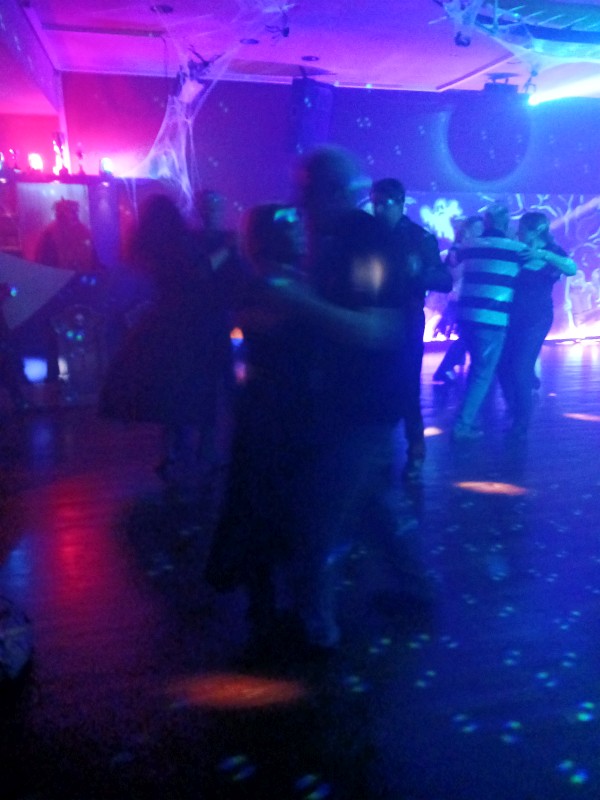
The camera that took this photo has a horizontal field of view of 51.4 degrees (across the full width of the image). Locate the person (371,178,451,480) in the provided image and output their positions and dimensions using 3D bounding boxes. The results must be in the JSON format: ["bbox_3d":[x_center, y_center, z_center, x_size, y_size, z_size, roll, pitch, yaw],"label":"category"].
[{"bbox_3d":[0.635,-0.392,3.802,0.600,1.800,0.450,3,16,10],"label":"person"}]

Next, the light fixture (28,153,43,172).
[{"bbox_3d":[-2.594,-2.339,6.119,0.140,0.180,0.140,-4,16,-14],"label":"light fixture"}]

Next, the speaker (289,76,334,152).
[{"bbox_3d":[0.115,-2.832,6.221,0.350,0.680,0.320,-13,30,-40],"label":"speaker"}]

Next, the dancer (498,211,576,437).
[{"bbox_3d":[1.742,-0.538,4.623,0.520,1.650,0.480,-12,20,-38],"label":"dancer"}]

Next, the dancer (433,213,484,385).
[{"bbox_3d":[1.631,-0.981,6.213,0.550,1.660,0.500,6,16,19],"label":"dancer"}]

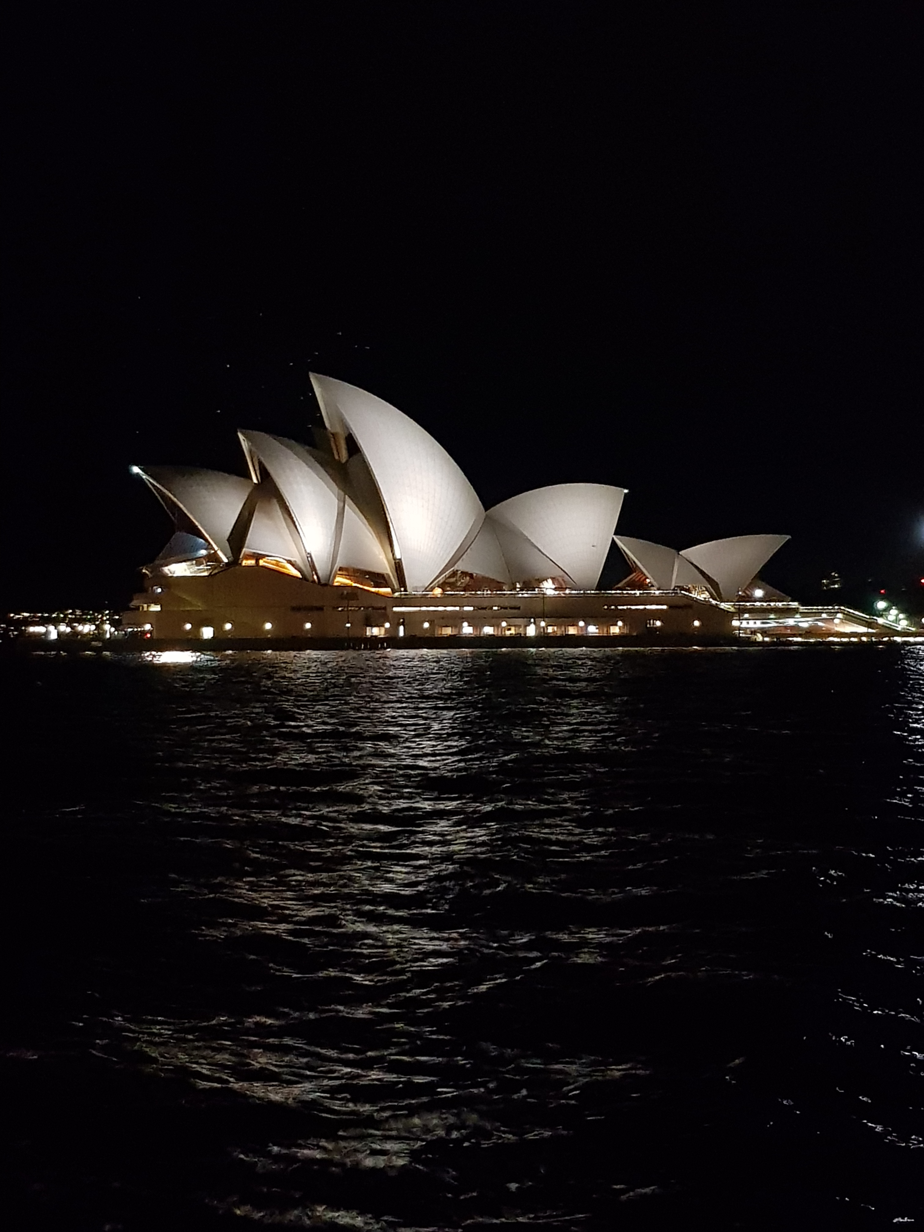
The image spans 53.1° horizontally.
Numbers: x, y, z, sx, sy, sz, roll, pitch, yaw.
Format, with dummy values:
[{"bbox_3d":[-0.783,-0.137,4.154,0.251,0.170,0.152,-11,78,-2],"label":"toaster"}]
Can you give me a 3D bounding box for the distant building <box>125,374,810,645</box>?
[{"bbox_3d":[3.787,-26.675,240.528,166.000,65.500,105.000,0,-1,-2],"label":"distant building"}]

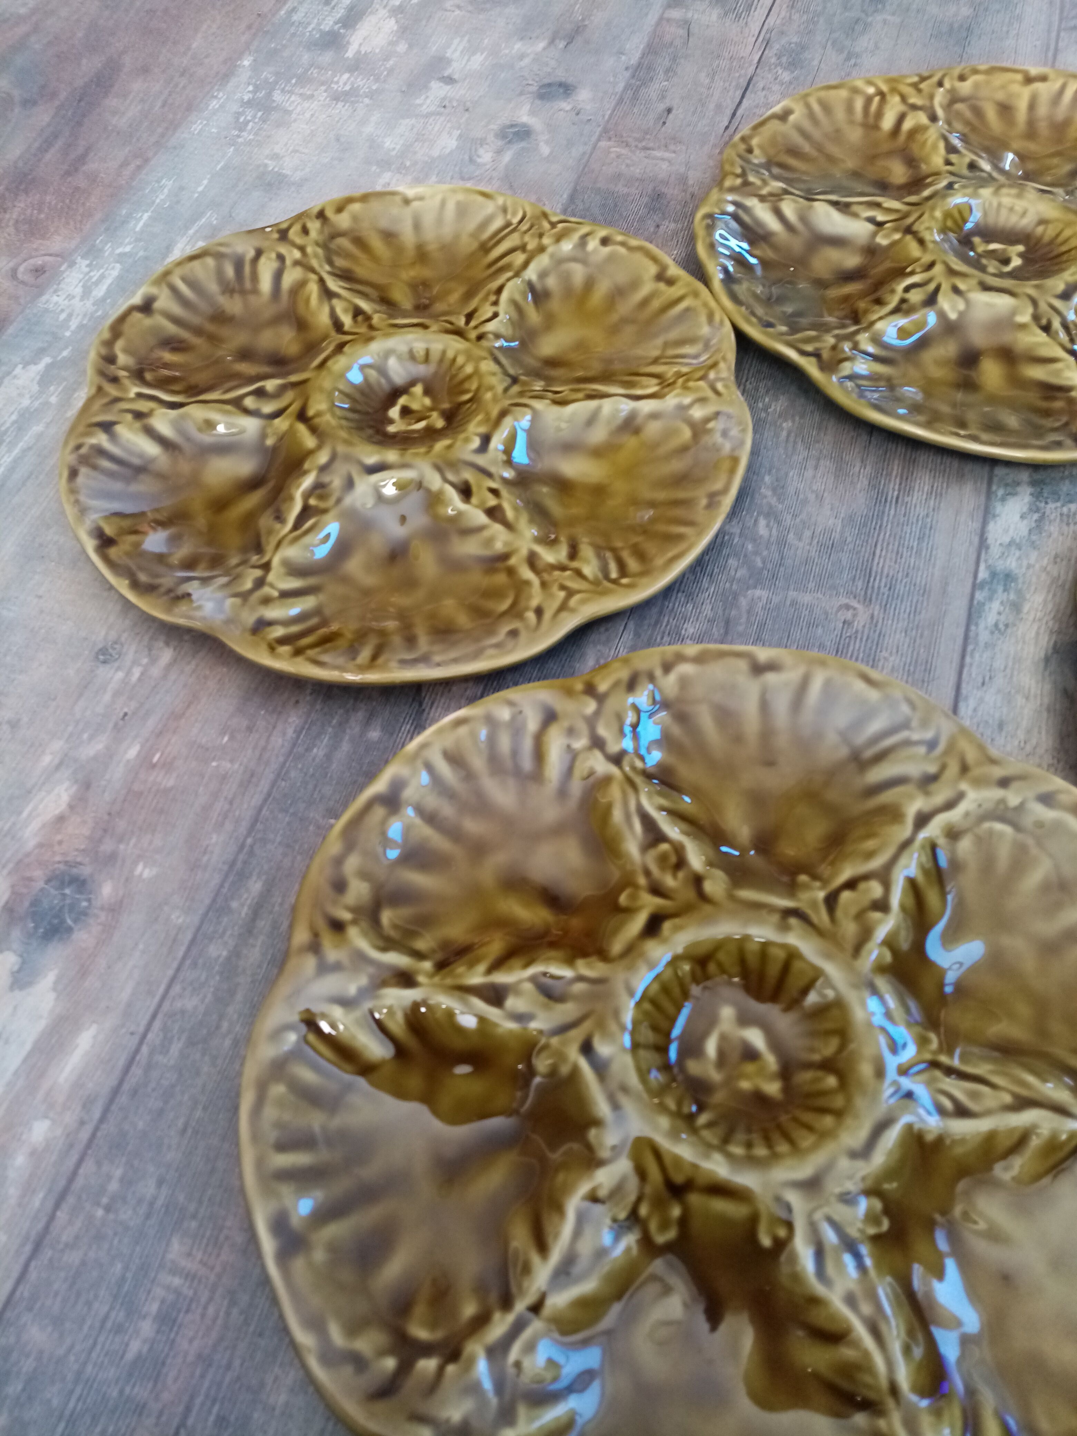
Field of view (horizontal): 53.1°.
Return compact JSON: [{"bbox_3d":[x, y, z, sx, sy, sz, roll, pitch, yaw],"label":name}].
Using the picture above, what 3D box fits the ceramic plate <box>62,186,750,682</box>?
[{"bbox_3d":[-0.047,-0.112,0.402,0.244,0.027,0.251,-1,59,1],"label":"ceramic plate"}]

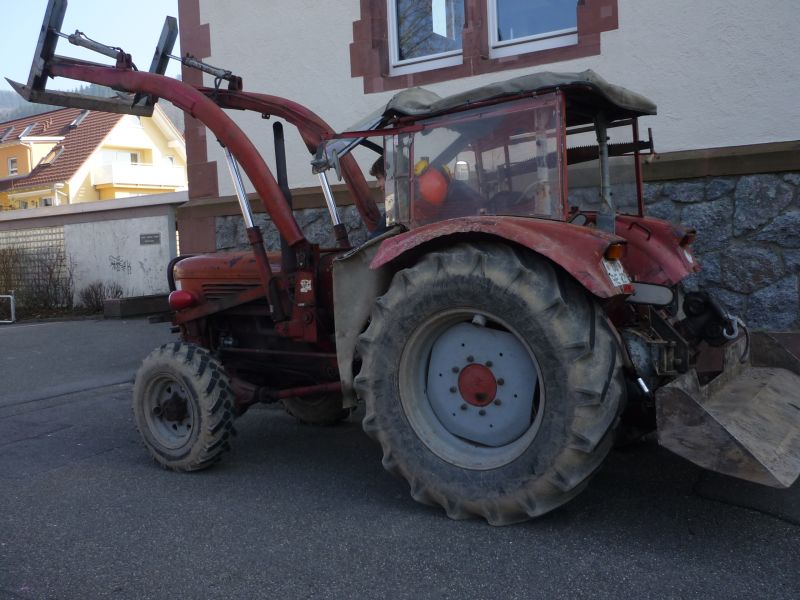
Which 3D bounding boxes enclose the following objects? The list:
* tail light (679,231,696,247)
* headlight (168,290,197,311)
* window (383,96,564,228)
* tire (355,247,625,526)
[{"bbox_3d":[1.689,-0.358,4.481,0.080,0.095,0.090,1,7,34],"label":"tail light"},{"bbox_3d":[-1.572,0.004,5.511,0.190,0.150,0.150,1,7,34],"label":"headlight"},{"bbox_3d":[0.339,-0.661,3.854,1.030,0.600,0.040,1,7,34],"label":"window"},{"bbox_3d":[0.421,0.428,3.894,1.400,1.400,0.380,1,7,34],"label":"tire"}]

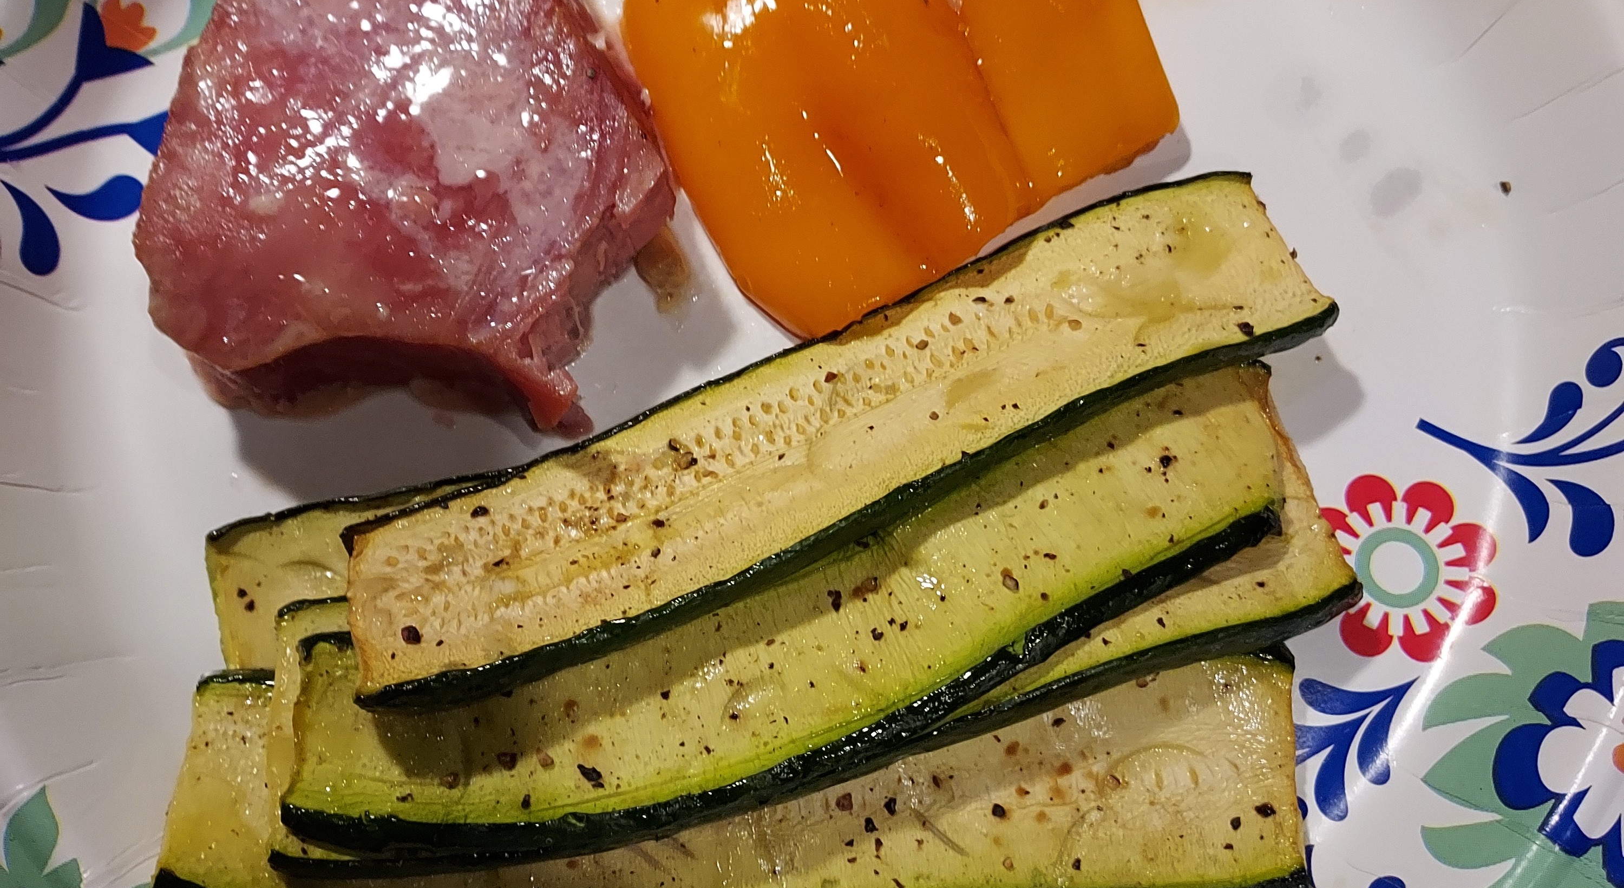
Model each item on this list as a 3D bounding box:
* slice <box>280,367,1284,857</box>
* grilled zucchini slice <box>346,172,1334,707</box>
[{"bbox_3d":[-0.001,0.024,0.188,0.132,0.013,0.034,-16,77,-5],"label":"slice"},{"bbox_3d":[0.003,-0.001,0.190,0.129,0.013,0.031,-22,78,-6],"label":"grilled zucchini slice"}]

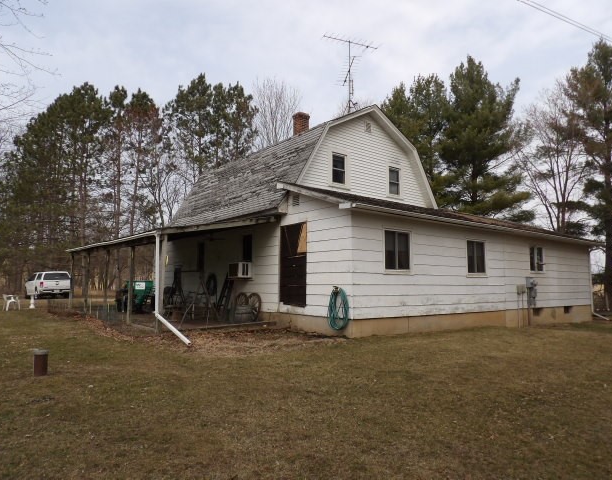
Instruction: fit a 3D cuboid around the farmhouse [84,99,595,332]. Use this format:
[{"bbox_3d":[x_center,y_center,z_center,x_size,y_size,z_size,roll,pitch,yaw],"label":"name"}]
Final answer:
[{"bbox_3d":[1.785,-0.718,19.284,19.000,8.000,13.600,5,-7,-39],"label":"farmhouse"}]

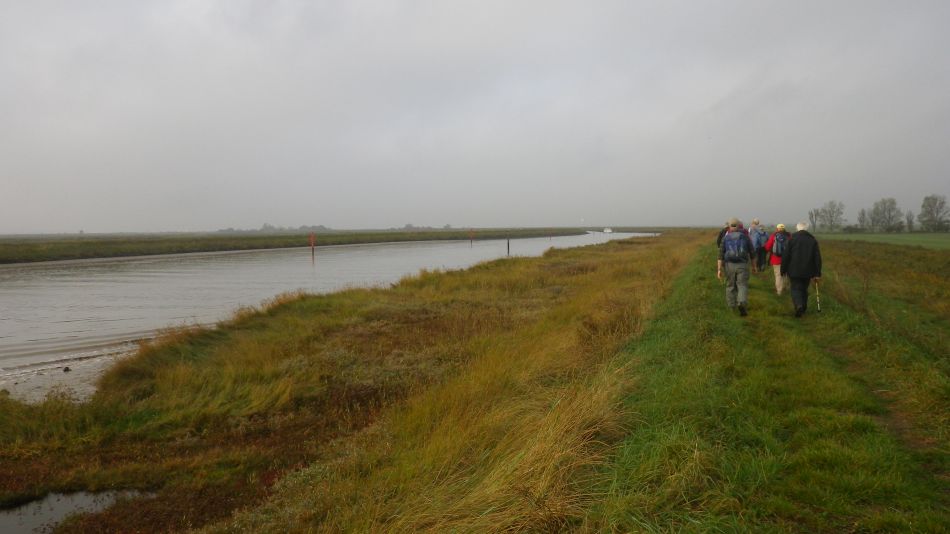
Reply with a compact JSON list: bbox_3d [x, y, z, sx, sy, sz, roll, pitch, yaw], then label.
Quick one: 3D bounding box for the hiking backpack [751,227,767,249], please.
[{"bbox_3d":[9.504,-0.954,23.600,0.440,0.600,0.290,1,3,19],"label":"hiking backpack"}]

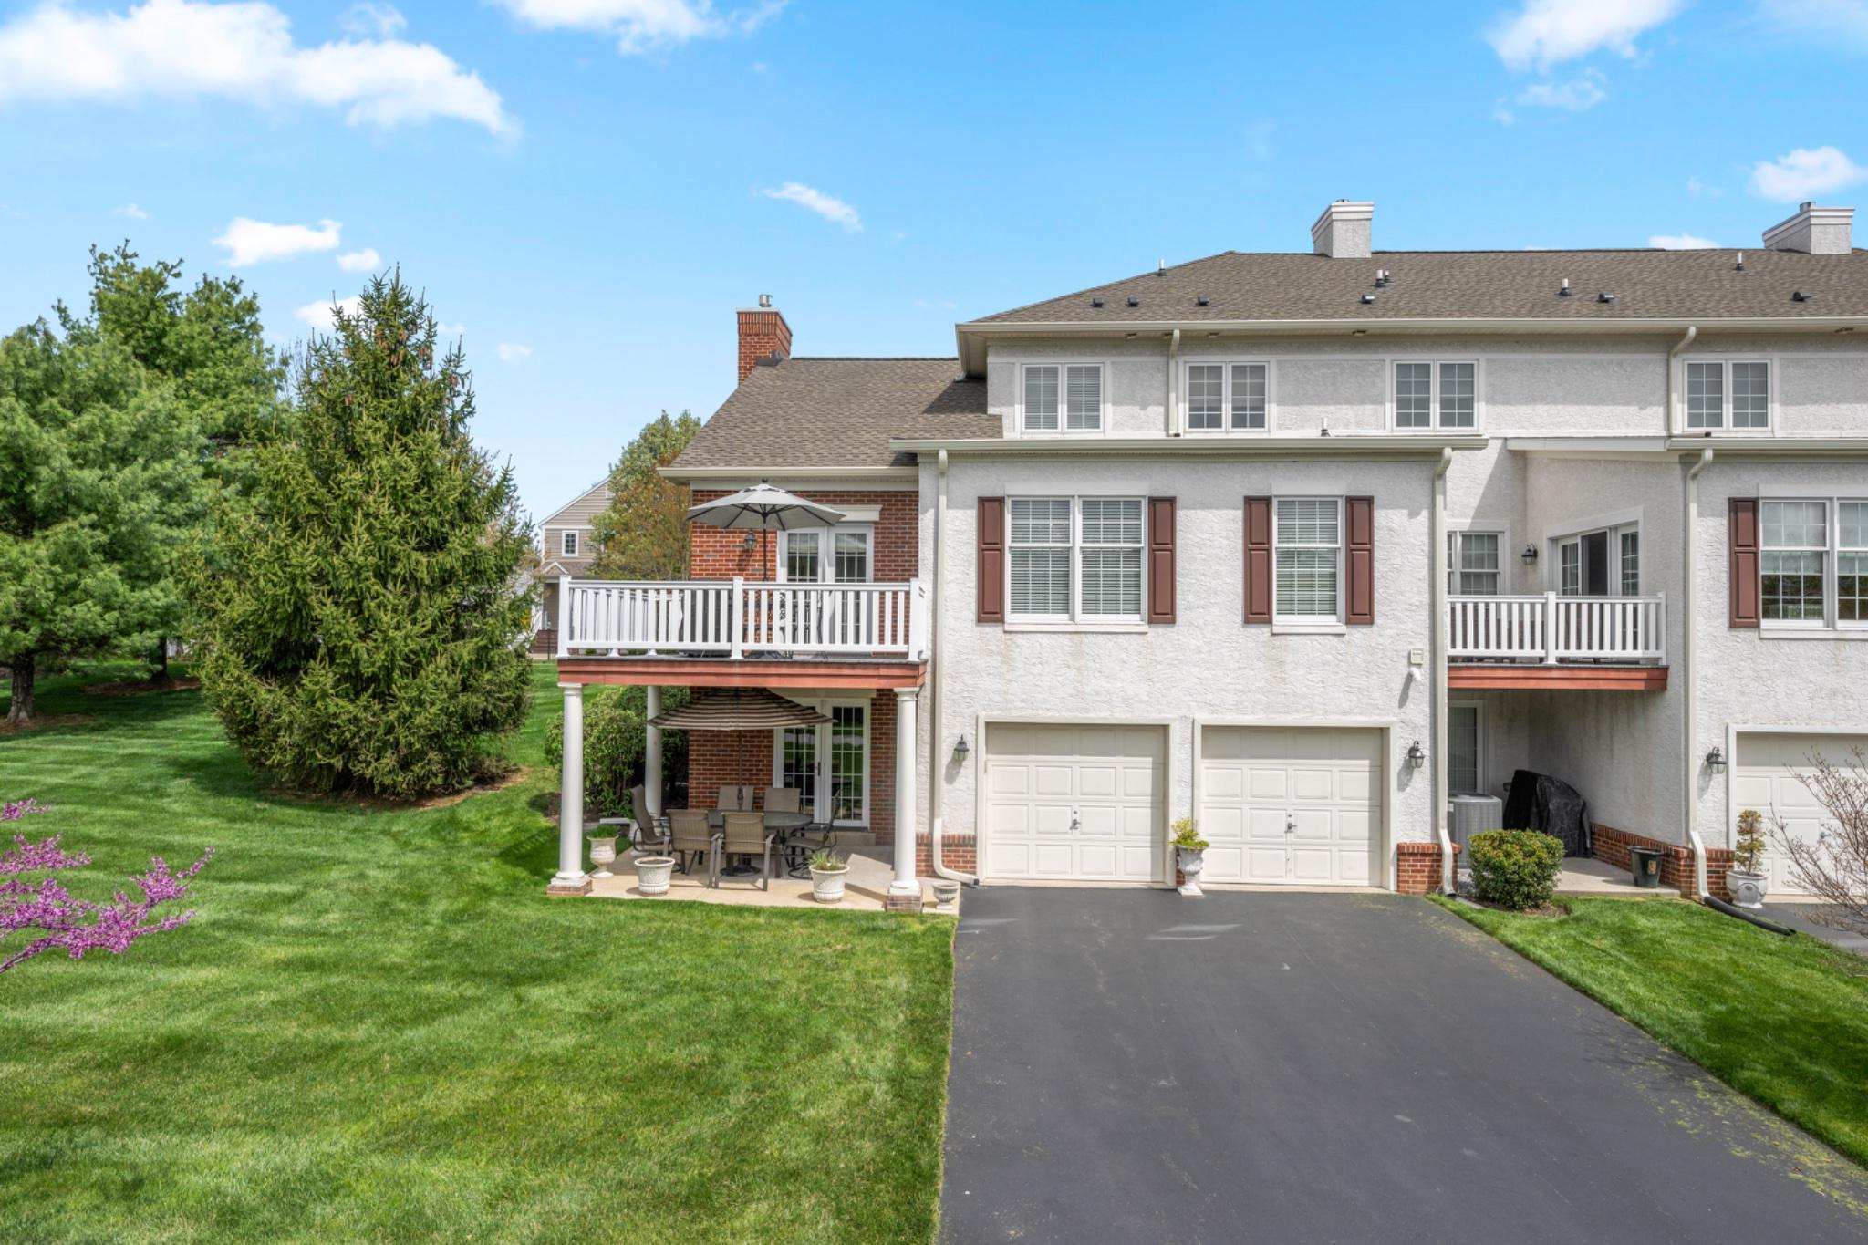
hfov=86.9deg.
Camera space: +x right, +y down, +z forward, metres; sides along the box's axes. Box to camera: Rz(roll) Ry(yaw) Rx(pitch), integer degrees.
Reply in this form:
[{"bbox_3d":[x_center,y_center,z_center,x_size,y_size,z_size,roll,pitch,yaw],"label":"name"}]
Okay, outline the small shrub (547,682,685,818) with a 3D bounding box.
[{"bbox_3d":[-5.362,2.089,16.964,2.400,2.030,2.300,0,-1,3],"label":"small shrub"}]

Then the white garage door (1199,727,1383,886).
[{"bbox_3d":[4.800,2.465,13.248,2.415,2.121,0.070,0,-1,3],"label":"white garage door"}]

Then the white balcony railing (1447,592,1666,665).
[{"bbox_3d":[8.130,0.078,12.956,2.868,0.946,0.120,0,-1,3],"label":"white balcony railing"}]

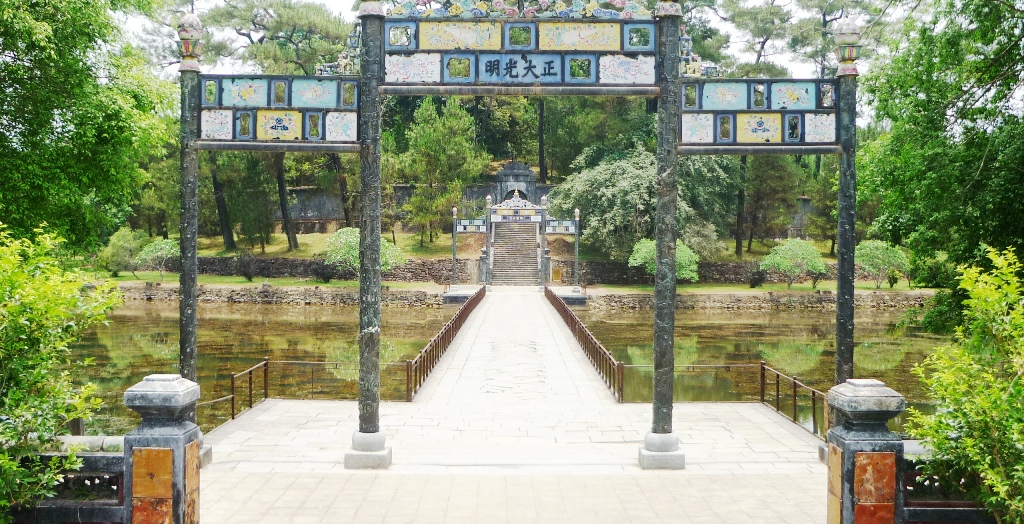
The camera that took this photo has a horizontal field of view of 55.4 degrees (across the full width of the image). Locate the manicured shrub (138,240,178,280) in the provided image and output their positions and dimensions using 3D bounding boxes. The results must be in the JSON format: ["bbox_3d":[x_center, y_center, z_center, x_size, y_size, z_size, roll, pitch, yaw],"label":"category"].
[{"bbox_3d":[-27.082,-0.192,75.000,3.534,3.227,3.357,0,1,0],"label":"manicured shrub"}]

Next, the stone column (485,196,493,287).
[{"bbox_3d":[-1.489,-1.200,62.500,0.520,6.114,0.520,0,1,0],"label":"stone column"}]

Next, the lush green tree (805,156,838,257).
[{"bbox_3d":[27.234,-5.206,84.000,4.130,9.121,3.924,0,1,0],"label":"lush green tree"}]

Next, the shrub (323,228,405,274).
[{"bbox_3d":[-10.877,-0.623,71.500,6.006,3.662,5.285,0,1,0],"label":"shrub"}]

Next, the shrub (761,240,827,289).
[{"bbox_3d":[22.781,0.121,79.000,5.300,4.050,5.000,0,1,0],"label":"shrub"}]

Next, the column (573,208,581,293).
[{"bbox_3d":[4.407,-0.783,66.500,0.540,5.750,0.540,0,1,0],"label":"column"}]

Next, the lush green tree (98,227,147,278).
[{"bbox_3d":[-34.314,-0.881,86.000,4.200,4.400,4.200,0,1,0],"label":"lush green tree"}]

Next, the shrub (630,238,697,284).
[{"bbox_3d":[11.872,0.039,76.500,5.400,3.750,5.000,0,1,0],"label":"shrub"}]

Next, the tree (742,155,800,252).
[{"bbox_3d":[22.861,-5.682,86.000,5.110,9.691,4.854,0,1,0],"label":"tree"}]

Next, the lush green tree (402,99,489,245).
[{"bbox_3d":[-5.586,-7.602,82.000,7.224,12.264,6.863,0,1,0],"label":"lush green tree"}]

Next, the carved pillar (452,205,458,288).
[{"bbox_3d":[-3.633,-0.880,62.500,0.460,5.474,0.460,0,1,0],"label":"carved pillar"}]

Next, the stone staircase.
[{"bbox_3d":[0.250,-0.728,81.500,3.900,5.200,9.500,0,1,0],"label":"stone staircase"}]

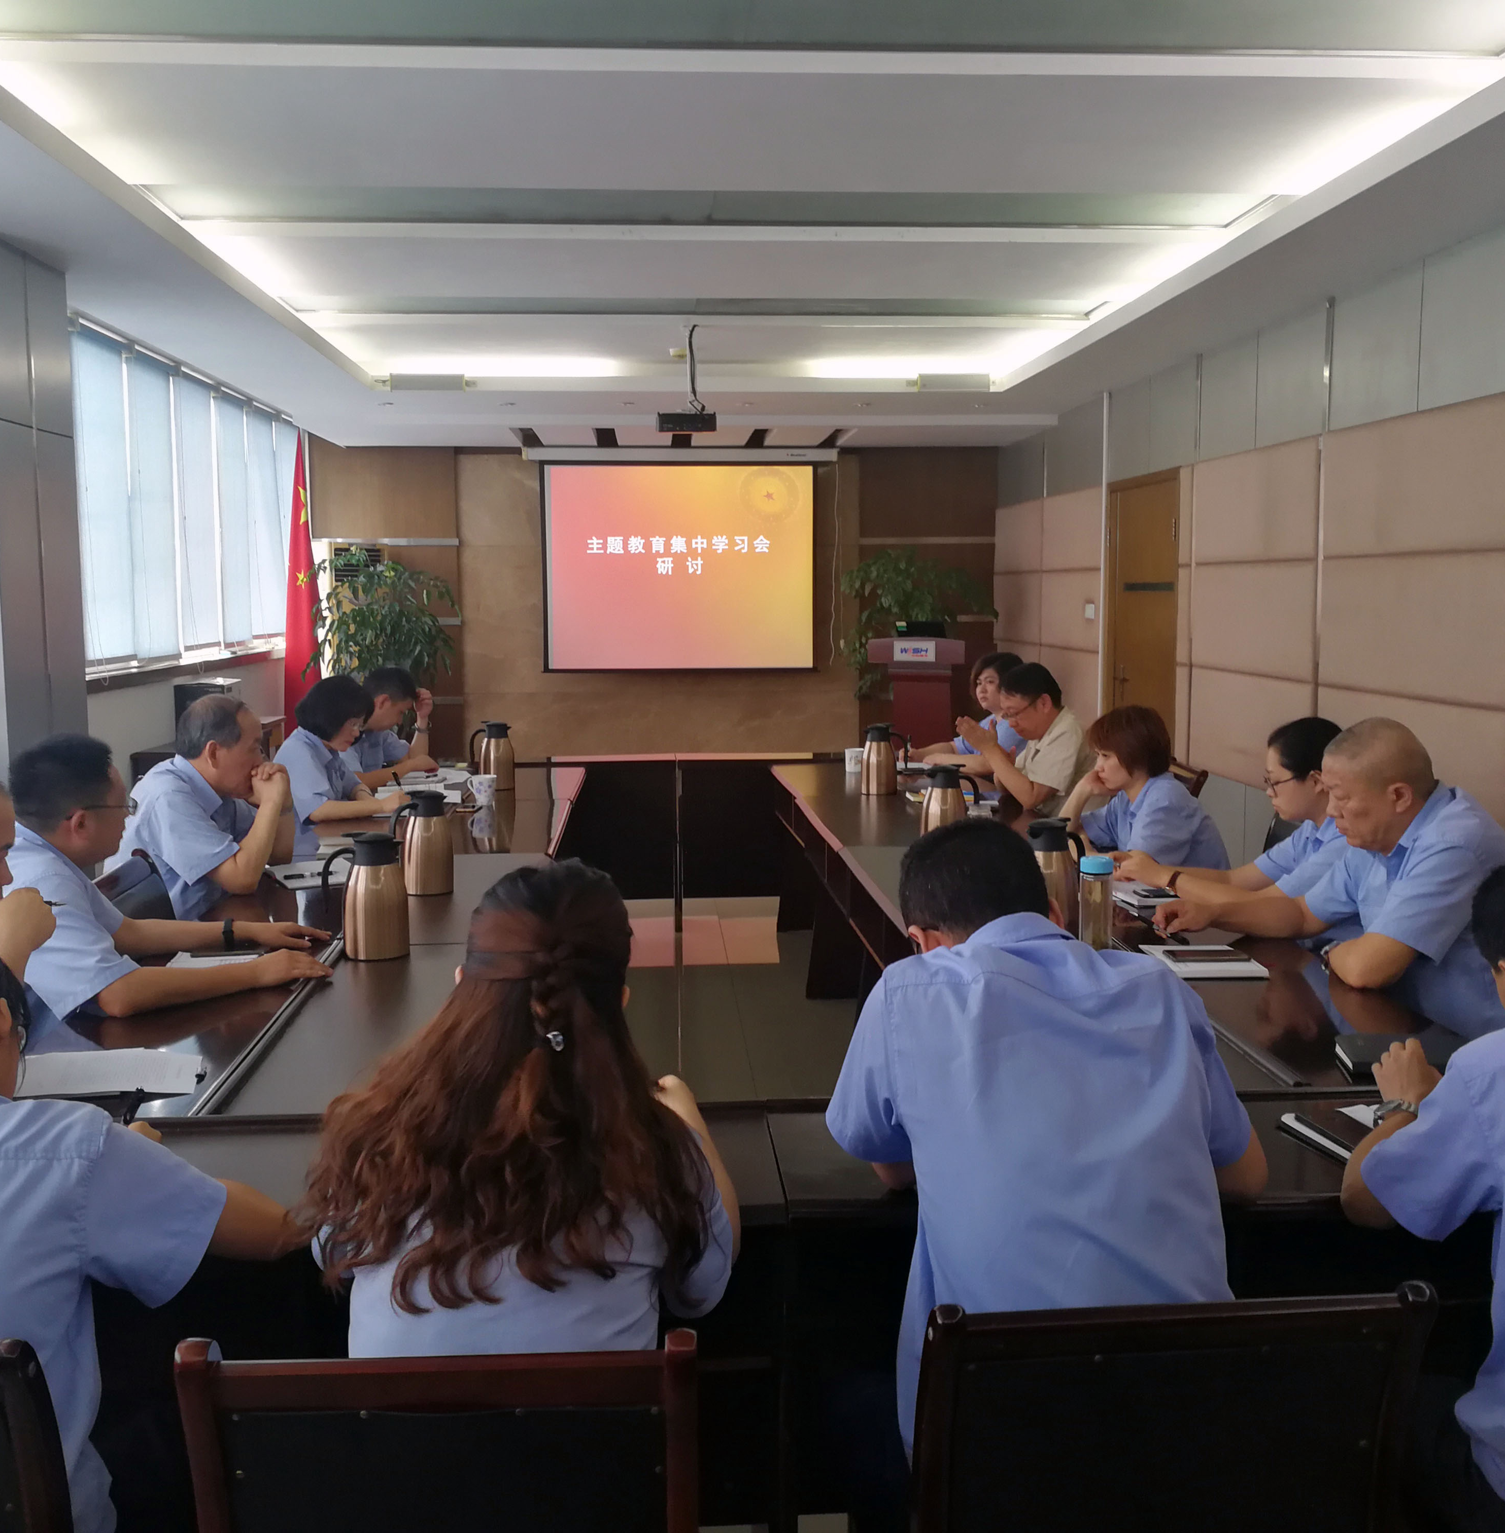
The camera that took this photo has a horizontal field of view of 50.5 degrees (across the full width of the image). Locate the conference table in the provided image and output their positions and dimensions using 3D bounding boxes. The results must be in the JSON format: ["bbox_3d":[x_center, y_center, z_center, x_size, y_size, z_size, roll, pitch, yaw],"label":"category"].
[{"bbox_3d":[-0.143,0.624,4.811,2.595,0.760,5.606,-1,6,-4],"label":"conference table"}]

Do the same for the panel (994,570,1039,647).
[{"bbox_3d":[2.022,-1.195,12.086,0.050,0.552,1.512,-1,6,-4],"label":"panel"}]

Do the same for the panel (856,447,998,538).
[{"bbox_3d":[1.399,-2.176,12.684,1.116,0.706,0.060,-1,6,-4],"label":"panel"}]

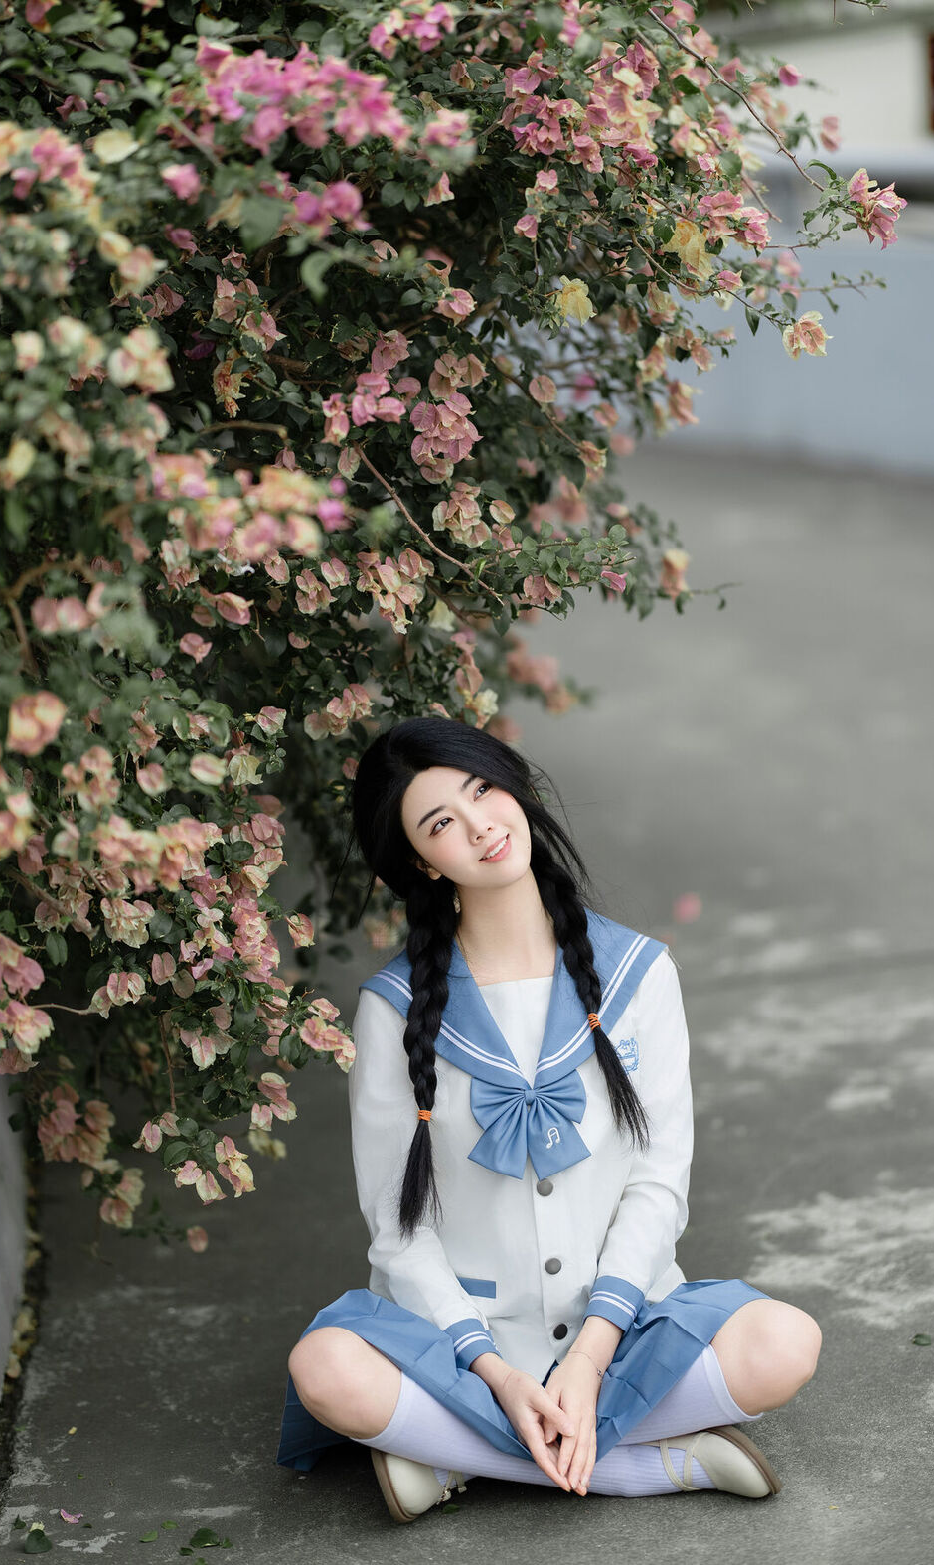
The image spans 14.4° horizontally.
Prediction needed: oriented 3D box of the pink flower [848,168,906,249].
[{"bbox_3d":[0.466,-0.652,4.200,0.054,0.092,0.067,-7,10,-40],"label":"pink flower"}]

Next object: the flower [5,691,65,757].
[{"bbox_3d":[-0.397,-0.054,3.400,0.048,0.057,0.046,-1,8,-10],"label":"flower"}]

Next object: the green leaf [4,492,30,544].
[{"bbox_3d":[-0.408,-0.240,3.350,0.019,0.043,0.017,-3,9,-20],"label":"green leaf"}]

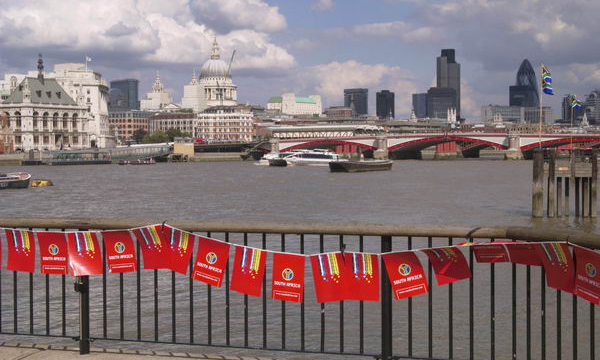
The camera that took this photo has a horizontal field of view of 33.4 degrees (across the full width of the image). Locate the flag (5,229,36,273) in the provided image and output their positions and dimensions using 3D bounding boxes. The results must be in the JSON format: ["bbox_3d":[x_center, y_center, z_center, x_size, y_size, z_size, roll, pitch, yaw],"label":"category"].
[{"bbox_3d":[-1.935,0.495,6.890,0.212,0.300,0.045,3,8,15],"label":"flag"}]

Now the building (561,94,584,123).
[{"bbox_3d":[556.095,-128.376,2030.000,50.000,95.000,50.000,1,2,14],"label":"building"}]

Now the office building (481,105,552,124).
[{"bbox_3d":[301.417,-82.141,1390.000,98.000,43.159,45.000,0,2,14],"label":"office building"}]

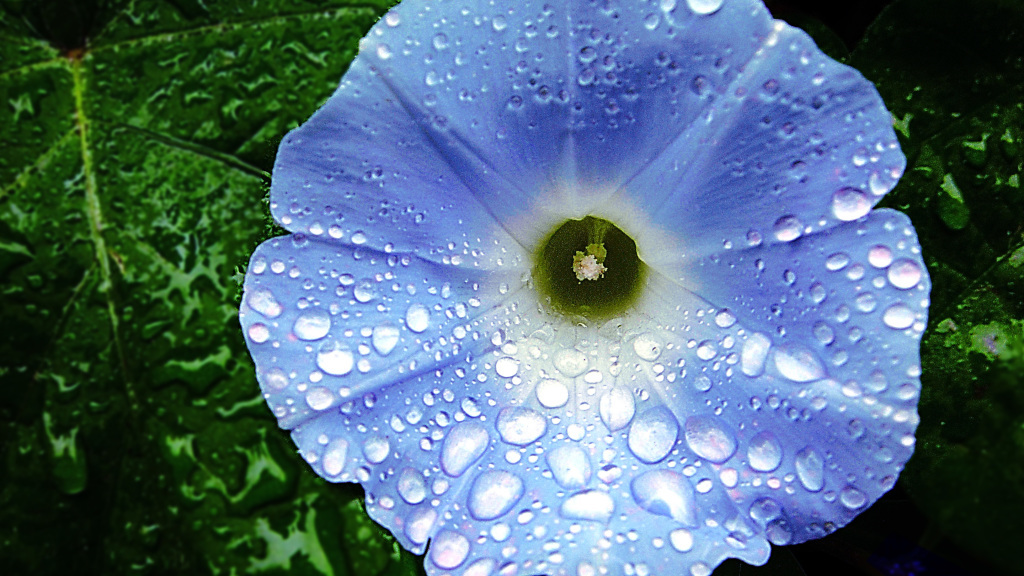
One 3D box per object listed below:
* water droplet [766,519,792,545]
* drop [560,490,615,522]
[{"bbox_3d":[0.032,0.029,0.129,0.003,0.002,0.003,-4,63,9],"label":"water droplet"},{"bbox_3d":[0.009,0.025,0.124,0.006,0.002,0.004,-7,66,-3],"label":"drop"}]

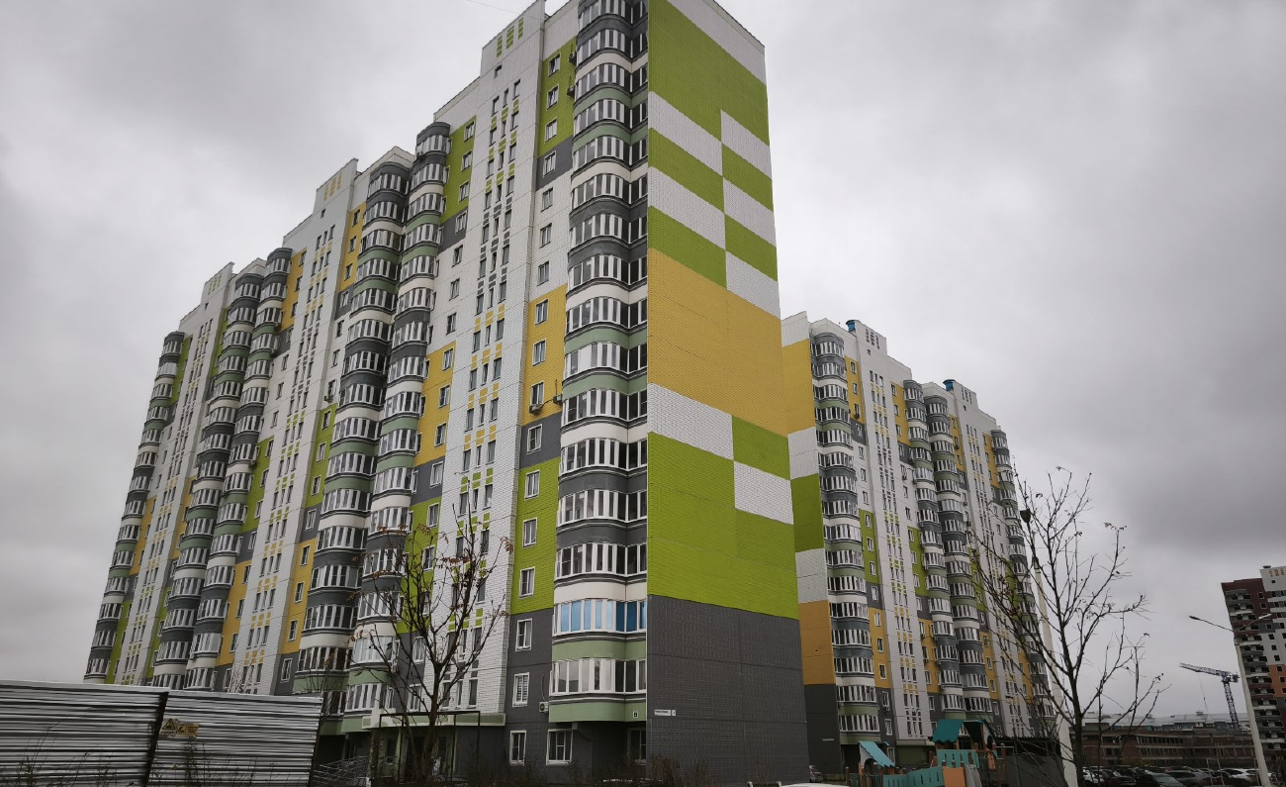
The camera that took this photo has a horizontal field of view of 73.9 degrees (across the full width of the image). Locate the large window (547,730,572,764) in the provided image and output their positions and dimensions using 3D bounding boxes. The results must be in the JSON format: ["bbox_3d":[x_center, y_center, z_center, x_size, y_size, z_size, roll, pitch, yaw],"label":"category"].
[{"bbox_3d":[-4.145,17.677,42.767,1.900,1.600,0.200,-20,-29,41],"label":"large window"}]

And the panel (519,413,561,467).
[{"bbox_3d":[-6.019,2.841,50.677,3.850,2.800,0.250,-20,-29,41],"label":"panel"}]

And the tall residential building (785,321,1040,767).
[{"bbox_3d":[35.684,22.198,117.416,15.800,54.700,58.000,-19,-29,40],"label":"tall residential building"}]

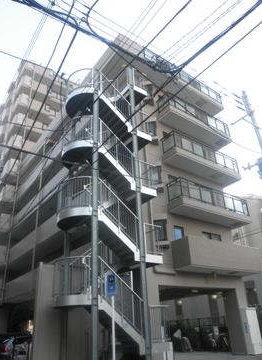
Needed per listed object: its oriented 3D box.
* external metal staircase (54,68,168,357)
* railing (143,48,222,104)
[{"bbox_3d":[-1.080,0.312,12.352,4.080,13.546,2.315,16,-33,-33],"label":"external metal staircase"},{"bbox_3d":[3.388,-6.468,19.677,7.201,0.877,1.112,16,-33,-33],"label":"railing"}]

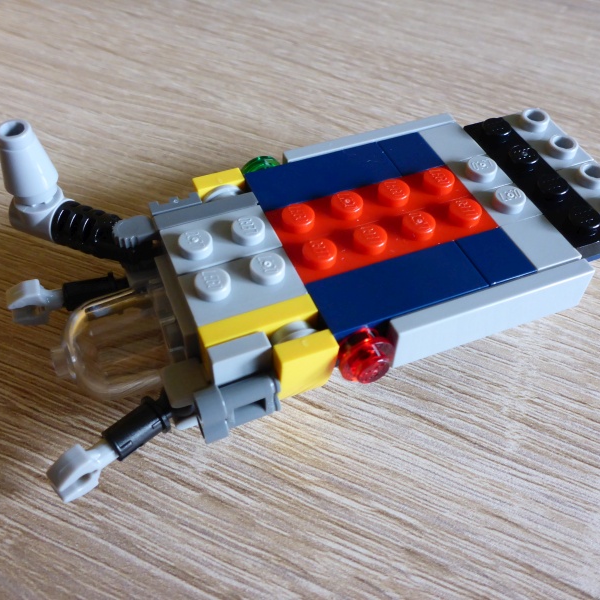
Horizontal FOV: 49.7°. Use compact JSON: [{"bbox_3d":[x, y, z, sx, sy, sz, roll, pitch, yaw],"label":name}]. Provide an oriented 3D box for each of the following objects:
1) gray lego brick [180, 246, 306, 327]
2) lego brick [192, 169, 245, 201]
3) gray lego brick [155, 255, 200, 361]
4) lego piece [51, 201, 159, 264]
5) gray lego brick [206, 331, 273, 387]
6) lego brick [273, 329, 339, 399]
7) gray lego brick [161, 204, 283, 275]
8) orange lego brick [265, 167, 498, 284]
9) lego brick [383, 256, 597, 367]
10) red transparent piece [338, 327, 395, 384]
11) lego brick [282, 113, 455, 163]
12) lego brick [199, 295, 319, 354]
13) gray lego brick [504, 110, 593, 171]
[{"bbox_3d":[-0.008,-0.001,0.091,0.016,0.007,0.010,-17,53,-16],"label":"gray lego brick"},{"bbox_3d":[-0.013,-0.017,0.109,0.008,0.008,0.003,-17,53,-14],"label":"lego brick"},{"bbox_3d":[-0.017,0.001,0.095,0.003,0.008,0.016,-17,53,-16],"label":"gray lego brick"},{"bbox_3d":[-0.030,-0.010,0.102,0.018,0.007,0.007,22,53,16],"label":"lego piece"},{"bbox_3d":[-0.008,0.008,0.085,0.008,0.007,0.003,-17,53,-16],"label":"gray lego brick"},{"bbox_3d":[0.001,0.009,0.086,0.008,0.008,0.003,-17,53,-16],"label":"lego brick"},{"bbox_3d":[-0.012,-0.008,0.096,0.016,0.007,0.010,-17,53,-16],"label":"gray lego brick"},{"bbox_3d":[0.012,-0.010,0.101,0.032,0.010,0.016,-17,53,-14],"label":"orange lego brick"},{"bbox_3d":[0.027,0.002,0.093,0.032,0.008,0.003,-17,53,-14],"label":"lego brick"},{"bbox_3d":[0.009,0.008,0.087,0.008,0.008,0.005,-17,53,-14],"label":"red transparent piece"},{"bbox_3d":[0.012,-0.026,0.115,0.032,0.008,0.003,-17,53,-16],"label":"lego brick"},{"bbox_3d":[-0.005,0.005,0.089,0.016,0.008,0.003,-17,53,-16],"label":"lego brick"},{"bbox_3d":[0.043,-0.027,0.113,0.008,0.006,0.016,-17,53,-14],"label":"gray lego brick"}]

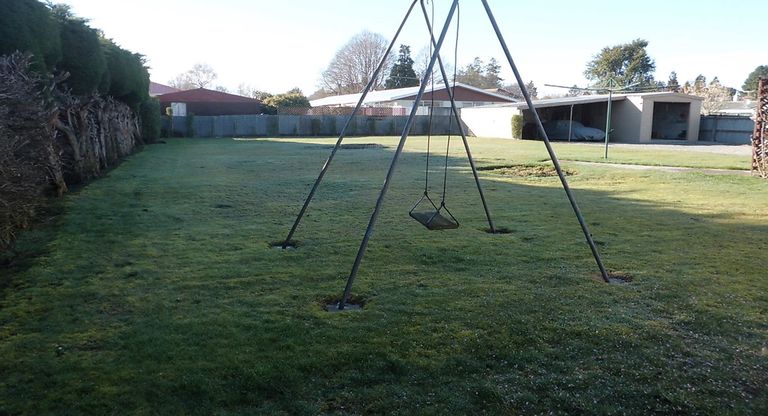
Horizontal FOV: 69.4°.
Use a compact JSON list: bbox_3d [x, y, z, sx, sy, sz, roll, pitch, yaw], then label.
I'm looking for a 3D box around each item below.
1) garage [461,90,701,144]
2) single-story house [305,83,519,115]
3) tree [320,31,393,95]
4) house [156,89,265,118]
[{"bbox_3d":[13.265,-6.114,37.786,12.000,3.100,9.000,-4,10,-25],"label":"garage"},{"bbox_3d":[1.702,-9.751,54.130,12.000,4.200,19.000,-4,10,-25],"label":"single-story house"},{"bbox_3d":[-3.618,-17.415,74.149,9.400,12.400,9.400,1,9,0],"label":"tree"},{"bbox_3d":[-15.216,-8.097,45.311,9.400,3.500,8.500,-4,10,-24],"label":"house"}]

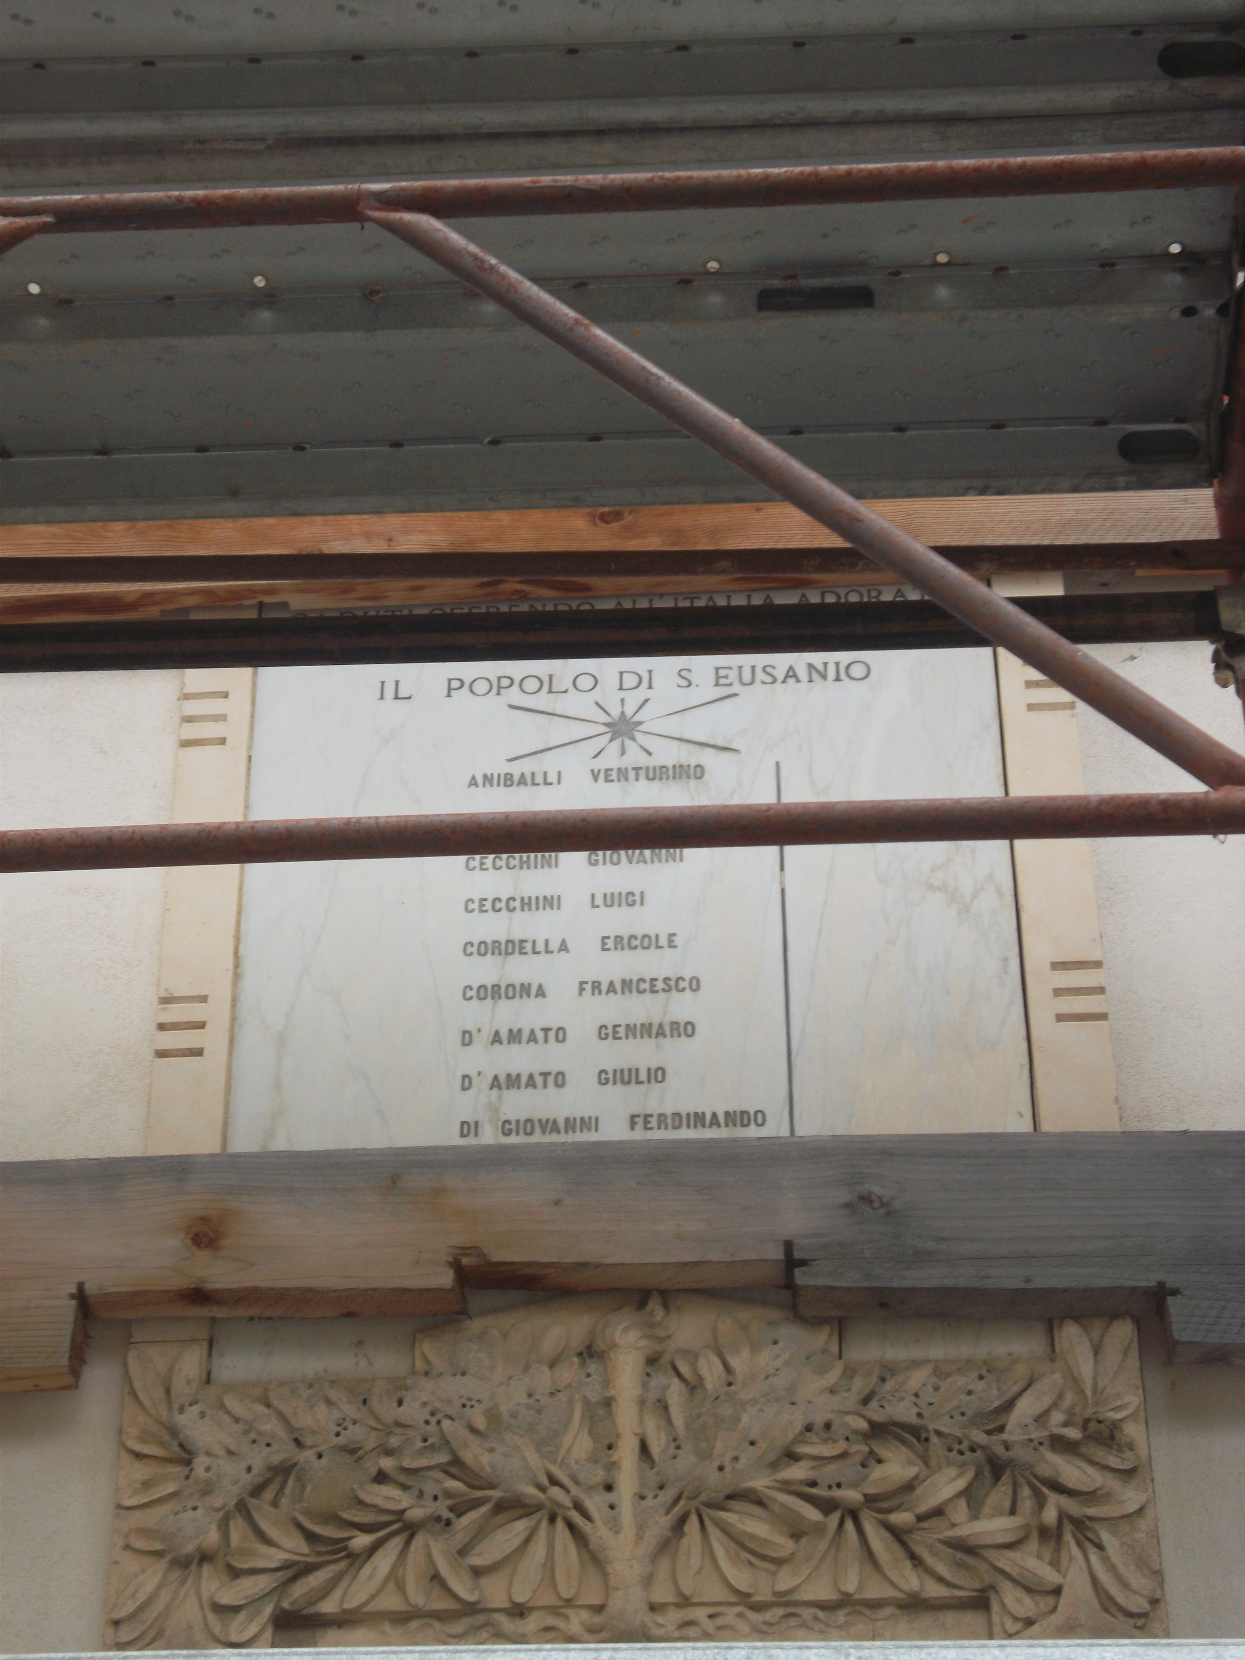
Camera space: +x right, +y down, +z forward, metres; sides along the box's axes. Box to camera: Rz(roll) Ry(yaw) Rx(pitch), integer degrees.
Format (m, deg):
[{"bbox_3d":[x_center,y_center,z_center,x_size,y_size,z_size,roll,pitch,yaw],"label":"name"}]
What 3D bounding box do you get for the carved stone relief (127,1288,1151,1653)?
[{"bbox_3d":[0.009,0.614,3.879,0.976,0.439,0.120,-2,-39,2],"label":"carved stone relief"}]

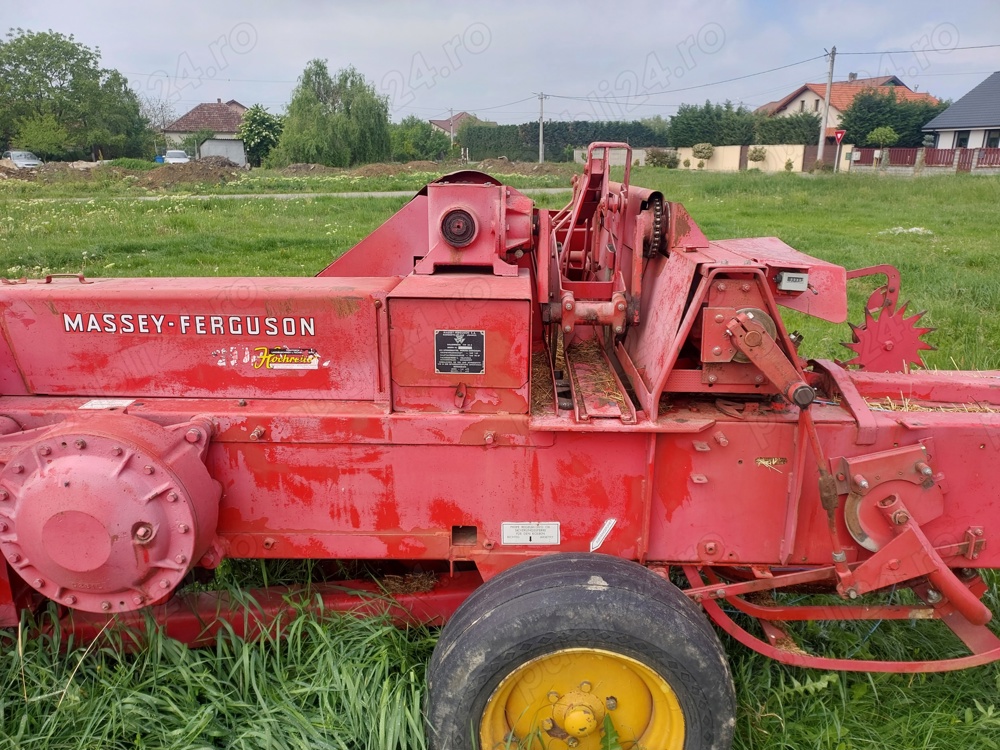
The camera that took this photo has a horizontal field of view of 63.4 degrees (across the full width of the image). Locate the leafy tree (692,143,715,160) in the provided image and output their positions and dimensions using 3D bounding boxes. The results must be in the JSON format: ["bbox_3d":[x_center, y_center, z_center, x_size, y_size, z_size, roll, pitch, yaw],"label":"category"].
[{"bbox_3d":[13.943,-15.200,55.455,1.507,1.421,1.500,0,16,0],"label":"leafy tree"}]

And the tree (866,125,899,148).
[{"bbox_3d":[26.083,-15.494,55.373,2.182,3.162,2.200,0,16,0],"label":"tree"}]

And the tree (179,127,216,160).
[{"bbox_3d":[-24.972,-18.583,66.451,3.116,3.190,2.800,0,16,0],"label":"tree"}]

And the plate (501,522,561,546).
[{"bbox_3d":[0.072,0.366,1.866,0.135,0.058,0.003,0,16,0],"label":"plate"}]

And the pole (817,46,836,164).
[{"bbox_3d":[21.472,-17.390,53.290,0.300,7.931,0.300,6,17,20],"label":"pole"}]

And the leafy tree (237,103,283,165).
[{"bbox_3d":[-19.876,-19.772,67.159,3.983,5.103,3.800,0,16,0],"label":"leafy tree"}]

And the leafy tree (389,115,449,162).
[{"bbox_3d":[-8.895,-25.711,88.342,6.548,5.218,6.000,0,16,0],"label":"leafy tree"}]

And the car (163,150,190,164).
[{"bbox_3d":[-22.739,-15.075,57.046,1.770,1.460,4.300,-6,17,-20],"label":"car"}]

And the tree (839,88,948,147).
[{"bbox_3d":[28.760,-17.962,59.358,8.040,5.787,6.000,0,16,0],"label":"tree"}]

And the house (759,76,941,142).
[{"bbox_3d":[30.595,-22.123,70.657,12.500,7.763,11.500,-4,16,-13],"label":"house"}]

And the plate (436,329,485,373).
[{"bbox_3d":[-0.088,-0.050,1.782,0.110,0.100,0.003,0,16,0],"label":"plate"}]

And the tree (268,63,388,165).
[{"bbox_3d":[-14.453,-22.035,68.606,10.511,8.691,9.000,0,16,0],"label":"tree"}]

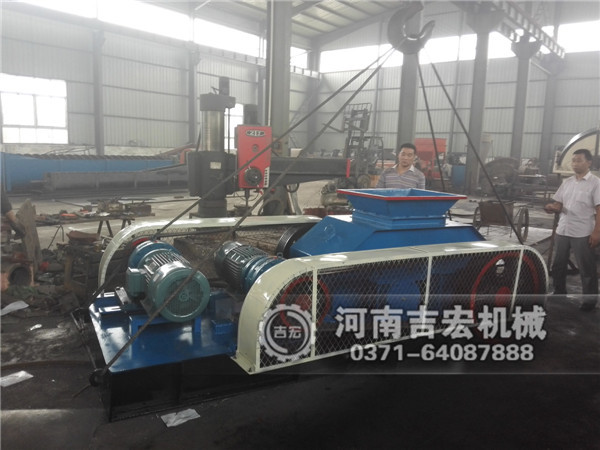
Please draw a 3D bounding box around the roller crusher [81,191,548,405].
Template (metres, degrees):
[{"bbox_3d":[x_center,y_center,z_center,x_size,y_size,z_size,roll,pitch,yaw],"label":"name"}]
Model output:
[{"bbox_3d":[0.062,0.347,4.088,3.328,1.201,2.163,-3,10,-28],"label":"roller crusher"}]

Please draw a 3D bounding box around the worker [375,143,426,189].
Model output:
[{"bbox_3d":[1.120,-0.055,5.450,0.540,1.710,0.360,5,9,20],"label":"worker"}]

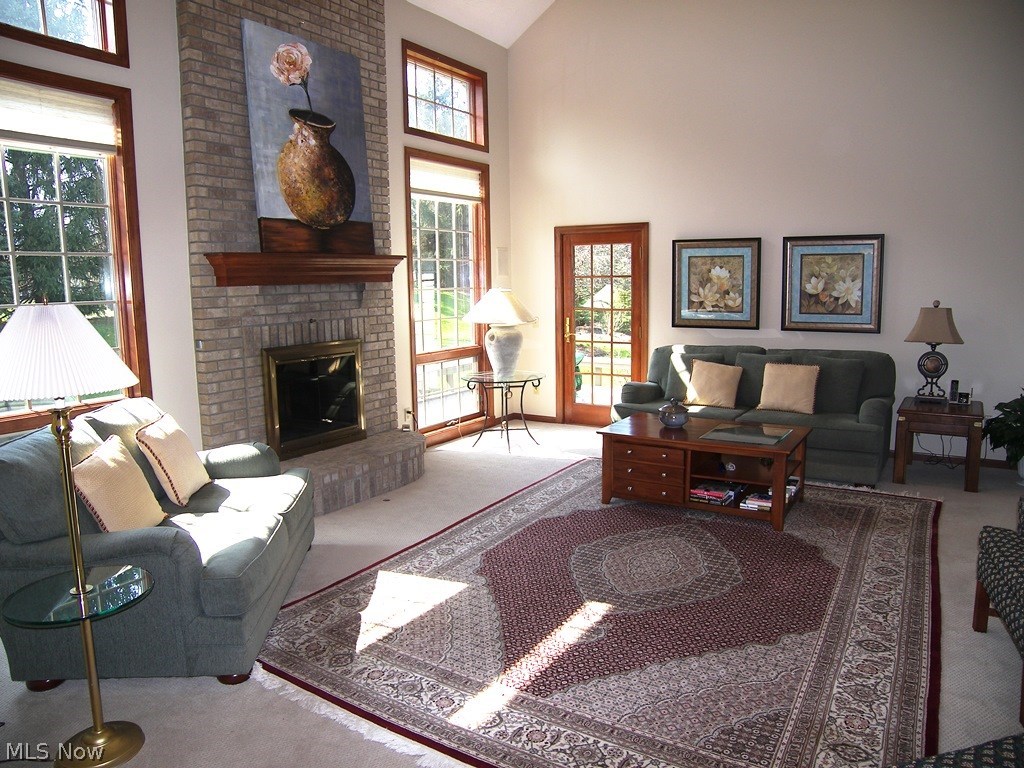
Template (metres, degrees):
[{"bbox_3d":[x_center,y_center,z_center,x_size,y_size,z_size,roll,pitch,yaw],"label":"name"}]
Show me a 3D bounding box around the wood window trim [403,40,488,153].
[{"bbox_3d":[-0.591,-2.601,6.519,0.085,0.796,1.289,4,10,32],"label":"wood window trim"}]

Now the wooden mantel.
[{"bbox_3d":[-1.374,-0.812,5.045,0.185,0.202,1.746,4,10,32],"label":"wooden mantel"}]

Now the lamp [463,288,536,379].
[{"bbox_3d":[-0.076,-0.472,6.588,0.690,0.824,0.690,-1,9,0],"label":"lamp"}]

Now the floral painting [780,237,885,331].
[{"bbox_3d":[2.737,-0.855,6.103,0.799,0.823,0.042,4,10,32],"label":"floral painting"}]

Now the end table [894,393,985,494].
[{"bbox_3d":[3.158,0.432,5.272,0.546,0.537,0.724,4,10,32],"label":"end table"}]

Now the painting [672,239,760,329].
[{"bbox_3d":[1.842,-0.904,6.451,0.807,0.821,0.038,4,10,32],"label":"painting"}]

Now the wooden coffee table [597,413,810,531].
[{"bbox_3d":[1.336,0.572,4.952,1.270,0.496,0.777,4,10,32],"label":"wooden coffee table"}]

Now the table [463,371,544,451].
[{"bbox_3d":[-0.063,0.258,6.698,0.780,0.664,0.780,-1,9,0],"label":"table"}]

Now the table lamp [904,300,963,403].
[{"bbox_3d":[3.171,-0.238,5.336,0.376,0.779,0.277,4,10,32],"label":"table lamp"}]

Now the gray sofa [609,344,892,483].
[{"bbox_3d":[2.002,0.185,5.864,2.101,0.913,0.963,4,10,32],"label":"gray sofa"}]

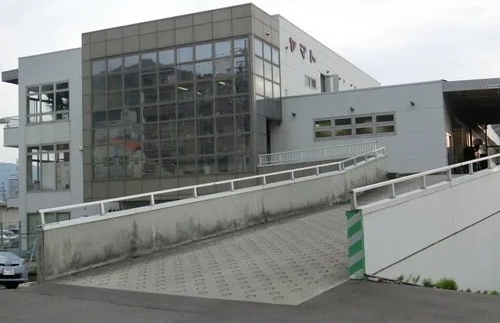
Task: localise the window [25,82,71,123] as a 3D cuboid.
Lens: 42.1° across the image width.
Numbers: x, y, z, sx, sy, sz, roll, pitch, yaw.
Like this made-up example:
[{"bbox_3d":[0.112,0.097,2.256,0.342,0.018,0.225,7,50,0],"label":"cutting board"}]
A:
[{"bbox_3d":[-12.365,-3.545,39.881,3.367,2.484,0.180,-4,-5,25],"label":"window"}]

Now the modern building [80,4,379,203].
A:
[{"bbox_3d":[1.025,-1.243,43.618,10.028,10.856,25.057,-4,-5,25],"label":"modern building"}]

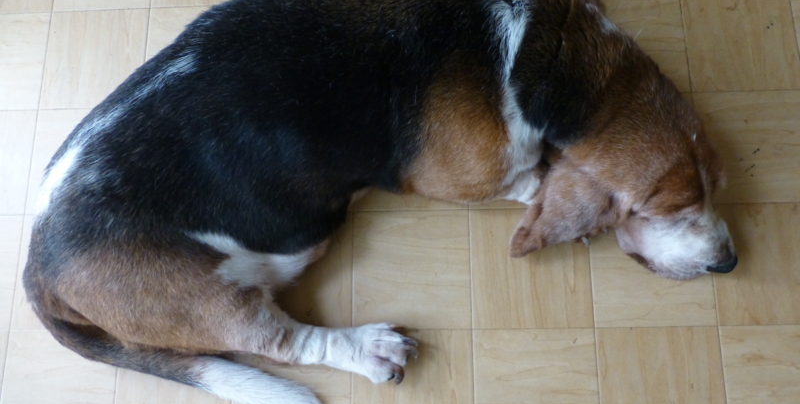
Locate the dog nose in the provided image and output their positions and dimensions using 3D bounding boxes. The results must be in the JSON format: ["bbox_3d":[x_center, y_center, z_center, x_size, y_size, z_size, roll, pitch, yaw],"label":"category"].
[{"bbox_3d":[0.390,0.075,0.672,0.038,0.032,0.022,-16,80,-43],"label":"dog nose"}]

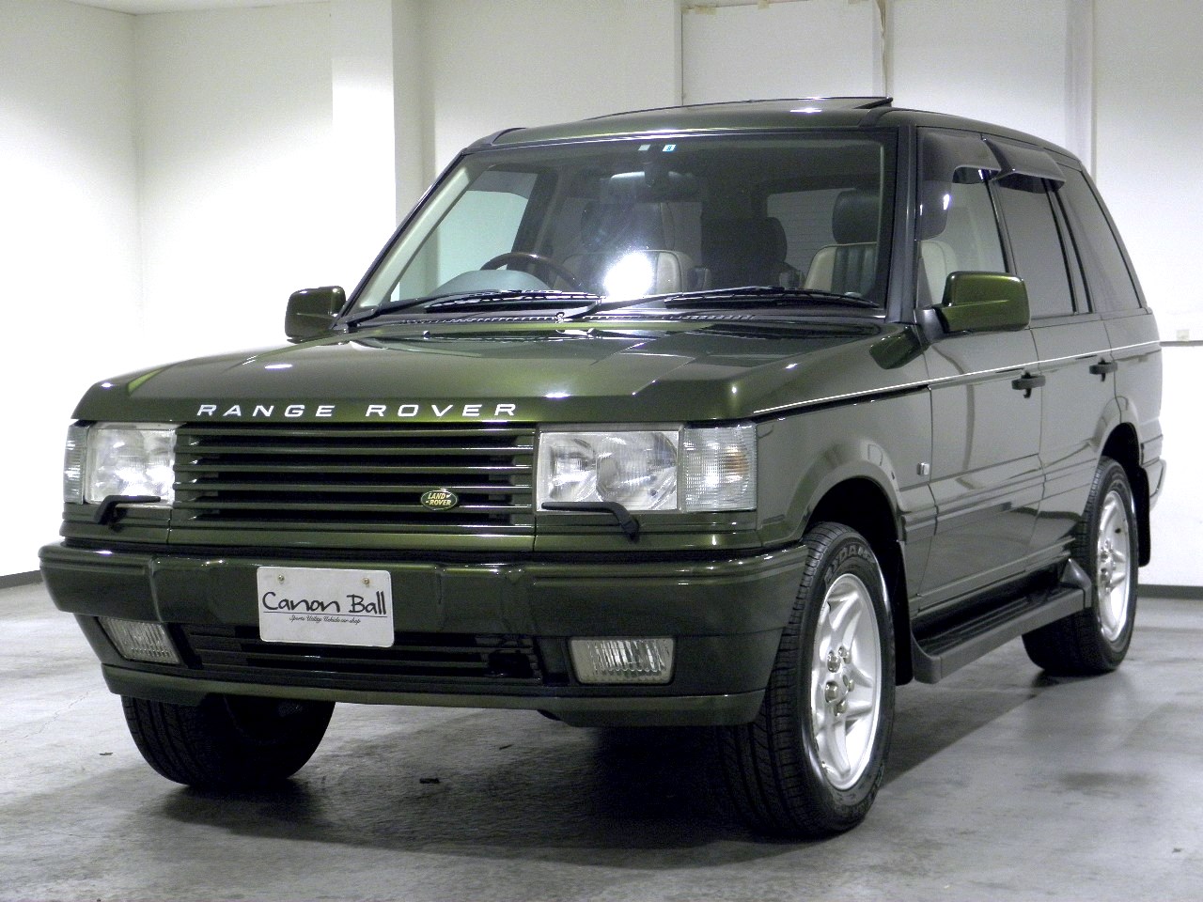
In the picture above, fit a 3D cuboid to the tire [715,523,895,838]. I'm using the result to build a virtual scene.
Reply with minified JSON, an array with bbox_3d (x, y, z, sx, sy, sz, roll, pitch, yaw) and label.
[{"bbox_3d":[0.463,0.520,5.464,0.265,0.725,0.734,1,3,25],"label":"tire"}]

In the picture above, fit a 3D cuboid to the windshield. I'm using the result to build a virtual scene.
[{"bbox_3d":[0.090,-0.632,6.428,1.530,0.090,0.700,0,47,25],"label":"windshield"}]

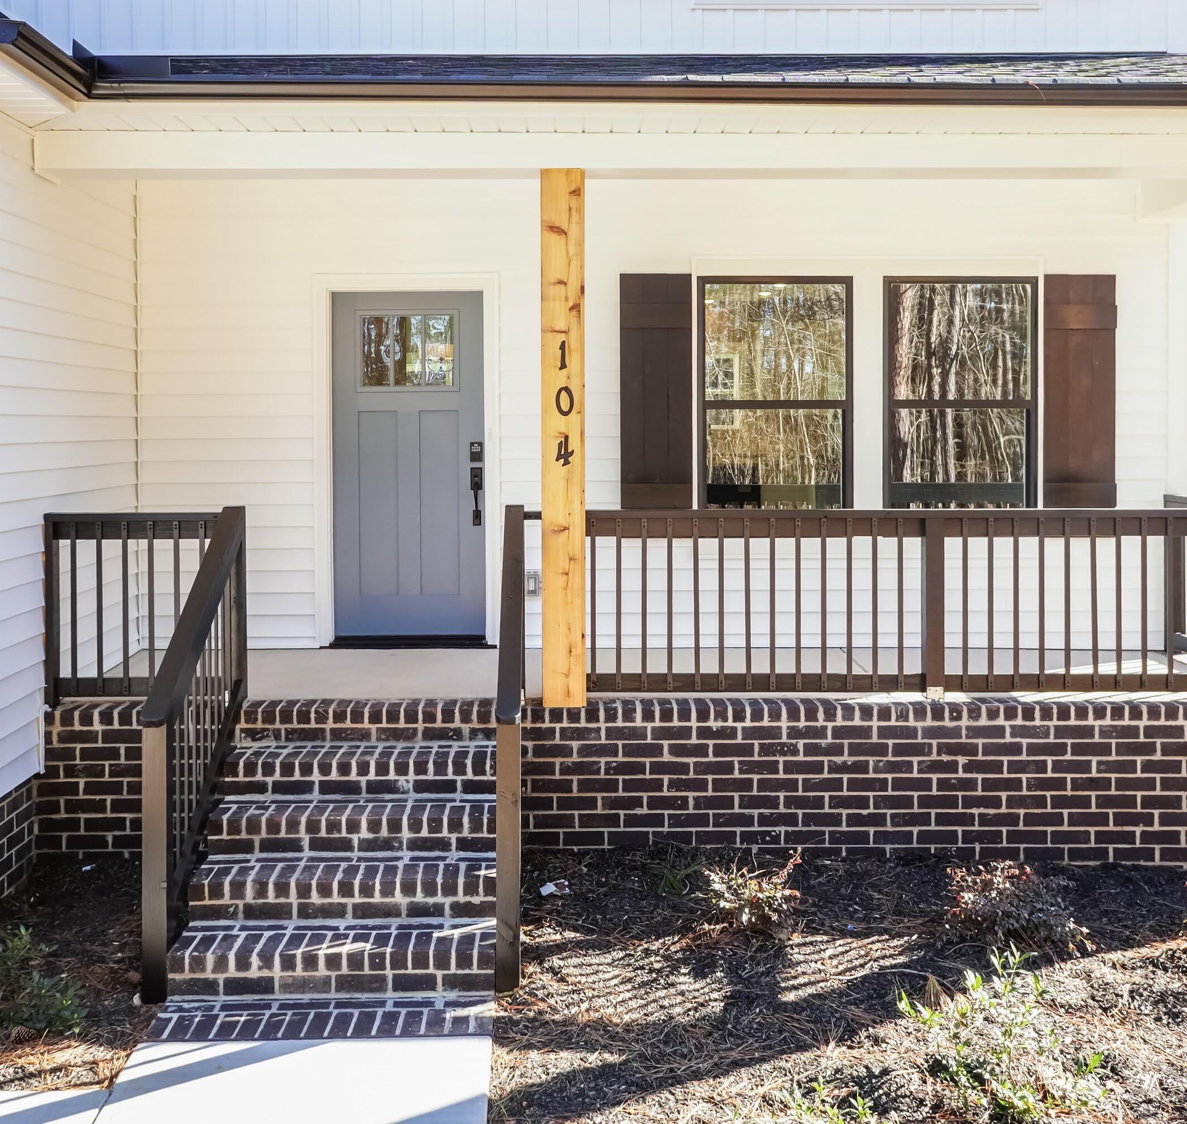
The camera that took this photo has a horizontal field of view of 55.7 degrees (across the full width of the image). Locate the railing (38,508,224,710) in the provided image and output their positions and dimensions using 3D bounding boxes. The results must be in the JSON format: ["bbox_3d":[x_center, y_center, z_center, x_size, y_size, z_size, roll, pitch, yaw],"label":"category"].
[{"bbox_3d":[-2.090,0.215,5.200,0.870,0.880,0.120,0,2,-2],"label":"railing"}]

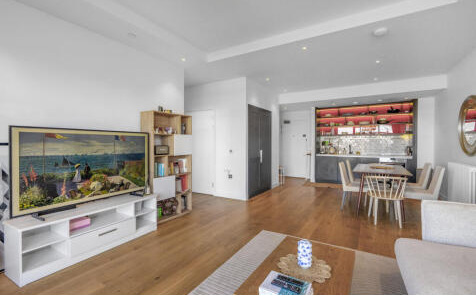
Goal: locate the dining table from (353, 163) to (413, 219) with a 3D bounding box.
[{"bbox_3d":[2.765,0.795,4.117,0.830,0.755,1.520,1,1,33],"label":"dining table"}]

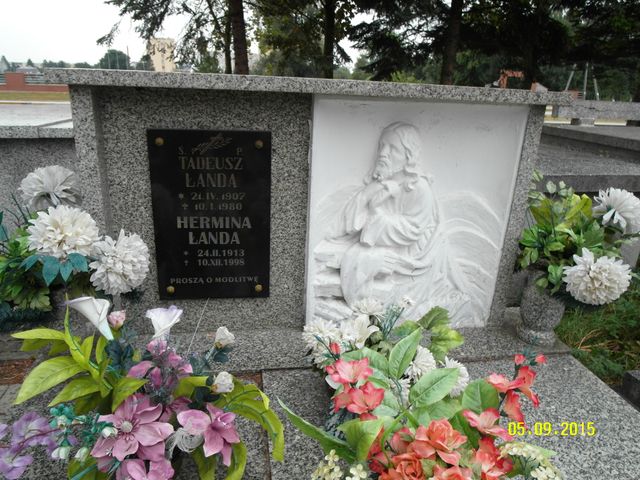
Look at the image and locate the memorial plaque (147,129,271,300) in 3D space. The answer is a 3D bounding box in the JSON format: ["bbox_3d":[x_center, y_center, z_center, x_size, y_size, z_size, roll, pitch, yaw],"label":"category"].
[{"bbox_3d":[-0.339,-0.062,1.405,0.360,0.557,0.030,0,20,-9],"label":"memorial plaque"}]

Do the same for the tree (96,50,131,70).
[{"bbox_3d":[-35.012,-29.835,75.787,5.747,4.670,5.460,-6,21,-23],"label":"tree"}]

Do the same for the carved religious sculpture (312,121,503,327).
[{"bbox_3d":[0.287,-0.030,1.485,0.655,0.718,0.100,0,20,-9],"label":"carved religious sculpture"}]

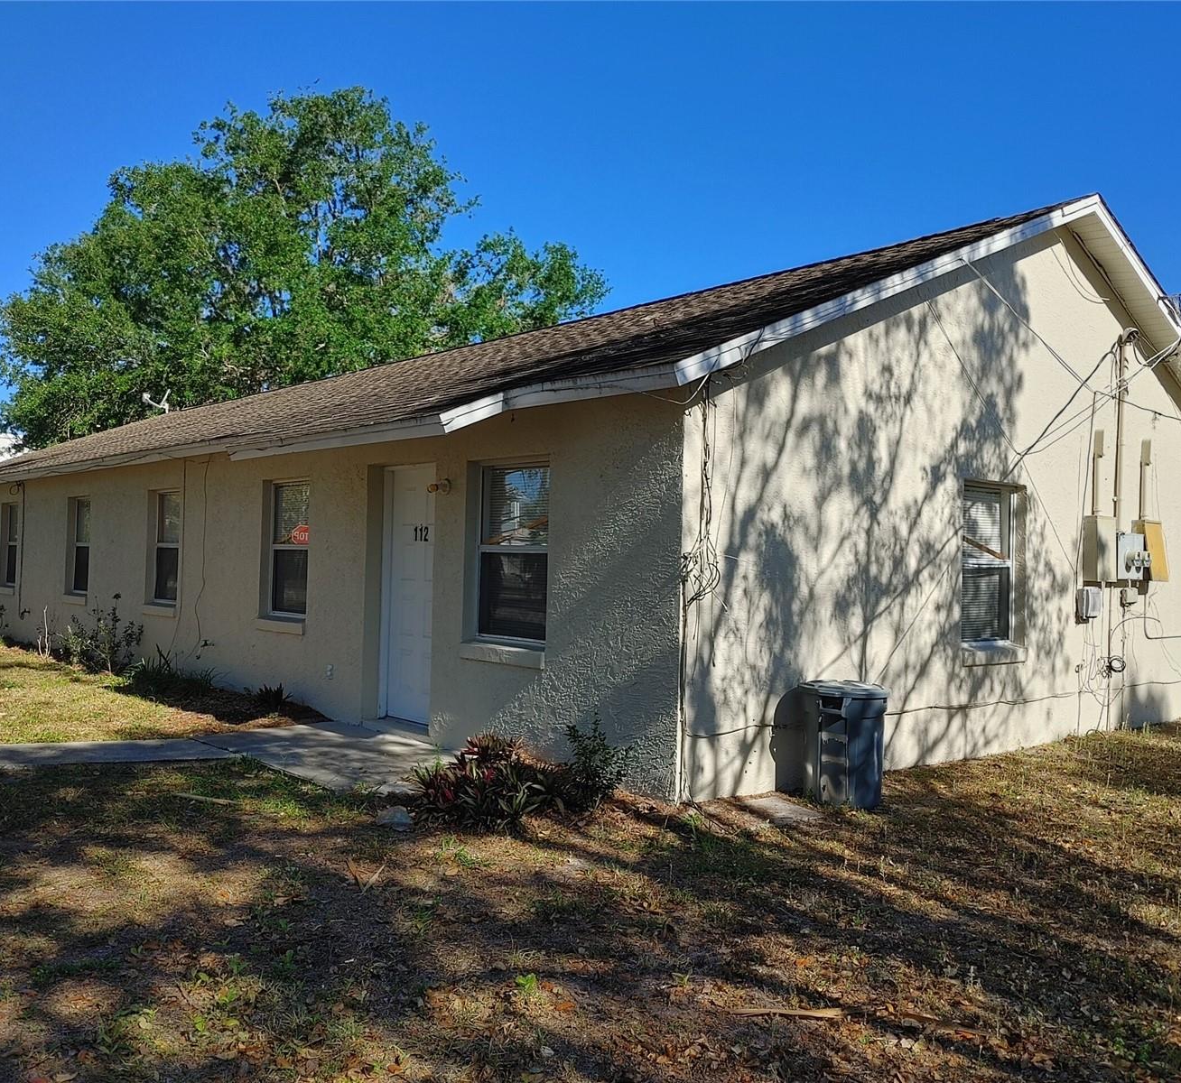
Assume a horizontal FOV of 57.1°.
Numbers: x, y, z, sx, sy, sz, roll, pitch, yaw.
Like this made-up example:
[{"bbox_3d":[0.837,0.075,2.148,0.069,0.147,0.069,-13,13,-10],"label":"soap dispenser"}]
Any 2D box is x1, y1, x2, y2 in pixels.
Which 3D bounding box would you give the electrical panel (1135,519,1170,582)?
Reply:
[{"bbox_3d":[5.448,0.101,10.566,0.400,0.590,0.170,2,-1,-42],"label":"electrical panel"}]

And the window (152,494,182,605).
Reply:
[{"bbox_3d":[-4.733,0.065,12.378,0.100,1.280,0.960,3,-2,-42],"label":"window"}]

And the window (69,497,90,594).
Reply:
[{"bbox_3d":[-6.760,0.059,14.644,0.100,1.280,0.960,3,-2,-42],"label":"window"}]

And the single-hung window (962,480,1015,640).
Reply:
[{"bbox_3d":[3.176,0.192,8.795,0.970,1.300,0.100,2,-1,-42],"label":"single-hung window"}]

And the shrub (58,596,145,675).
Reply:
[{"bbox_3d":[-5.629,1.043,12.470,0.680,0.880,0.880,2,-1,-42],"label":"shrub"}]

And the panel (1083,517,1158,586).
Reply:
[{"bbox_3d":[4.893,0.087,10.014,1.010,0.620,0.240,3,-2,-42],"label":"panel"}]

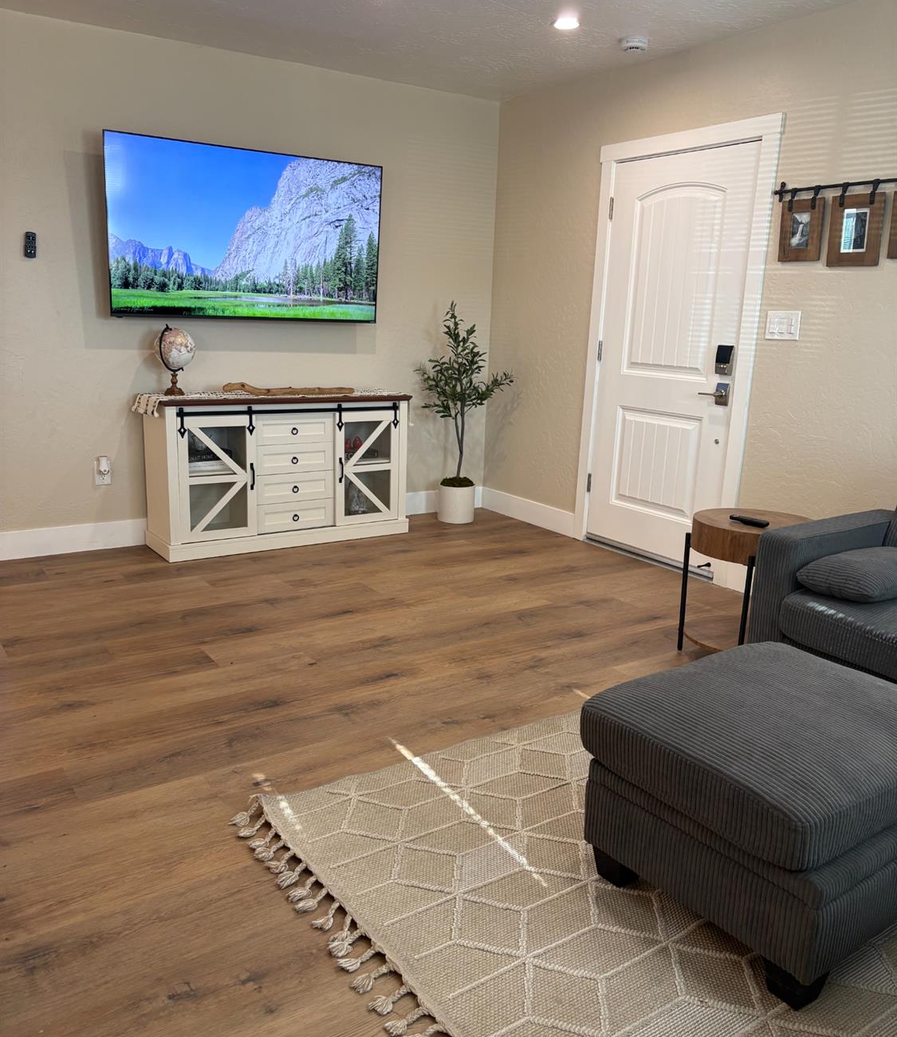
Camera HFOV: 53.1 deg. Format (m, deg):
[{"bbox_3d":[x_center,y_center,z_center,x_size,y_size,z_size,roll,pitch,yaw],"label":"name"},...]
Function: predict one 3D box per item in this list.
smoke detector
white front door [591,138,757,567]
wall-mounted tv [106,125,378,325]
[{"bbox_3d":[0.827,-2.101,3.978,0.118,0.042,0.118,2,13,0],"label":"smoke detector"},{"bbox_3d":[1.071,-0.771,4.431,0.045,1.930,0.904,-7,16,-33],"label":"white front door"},{"bbox_3d":[-1.001,-1.444,4.603,1.448,0.832,0.060,-7,16,-33],"label":"wall-mounted tv"}]

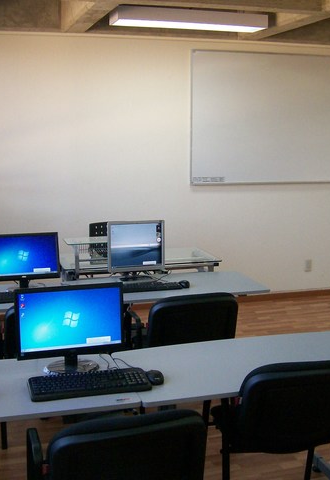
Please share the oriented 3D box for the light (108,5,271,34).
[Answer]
[{"bbox_3d":[0.205,-1.731,5.088,1.240,0.107,0.275,-3,11,-17],"label":"light"}]

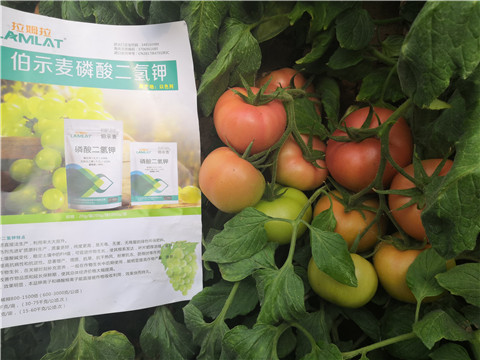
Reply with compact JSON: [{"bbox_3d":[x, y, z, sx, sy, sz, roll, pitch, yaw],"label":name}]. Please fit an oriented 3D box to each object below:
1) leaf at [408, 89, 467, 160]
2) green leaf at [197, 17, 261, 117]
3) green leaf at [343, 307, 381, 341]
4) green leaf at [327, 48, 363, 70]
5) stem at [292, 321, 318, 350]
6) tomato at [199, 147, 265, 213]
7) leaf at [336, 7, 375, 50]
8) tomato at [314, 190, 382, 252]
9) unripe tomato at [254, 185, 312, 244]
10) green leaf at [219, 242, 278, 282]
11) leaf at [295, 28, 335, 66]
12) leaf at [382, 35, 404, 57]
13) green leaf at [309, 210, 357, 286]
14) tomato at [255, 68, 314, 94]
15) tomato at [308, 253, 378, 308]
[{"bbox_3d":[0.248,-0.070,0.470,0.072,0.085,0.030,0,0,6],"label":"leaf"},{"bbox_3d":[-0.010,-0.120,0.395,0.054,0.102,0.028,26,6,15],"label":"green leaf"},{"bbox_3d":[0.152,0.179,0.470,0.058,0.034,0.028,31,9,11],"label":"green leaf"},{"bbox_3d":[0.128,-0.148,0.455,0.046,0.029,0.022,-1,-6,6],"label":"green leaf"},{"bbox_3d":[0.069,0.164,0.395,0.027,0.032,0.014,0,6,0],"label":"stem"},{"bbox_3d":[-0.009,-0.001,0.405,0.072,0.068,0.072,27,12,-5],"label":"tomato"},{"bbox_3d":[0.139,-0.181,0.450,0.045,0.050,0.020,3,-3,4],"label":"leaf"},{"bbox_3d":[0.121,0.047,0.420,0.077,0.068,0.077,0,49,0],"label":"tomato"},{"bbox_3d":[0.047,0.038,0.405,0.064,0.062,0.064,0,14,0],"label":"unripe tomato"},{"bbox_3d":[0.007,0.082,0.375,0.061,0.040,0.024,-15,0,-1],"label":"green leaf"},{"bbox_3d":[0.097,-0.172,0.480,0.048,0.050,0.024,0,6,0],"label":"leaf"},{"bbox_3d":[0.213,-0.185,0.520,0.038,0.036,0.018,0,6,0],"label":"leaf"},{"bbox_3d":[0.090,0.069,0.365,0.043,0.074,0.020,-36,-9,-4],"label":"green leaf"},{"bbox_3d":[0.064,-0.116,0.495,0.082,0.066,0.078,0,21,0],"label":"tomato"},{"bbox_3d":[0.117,0.114,0.425,0.078,0.064,0.076,-3,18,0],"label":"tomato"}]

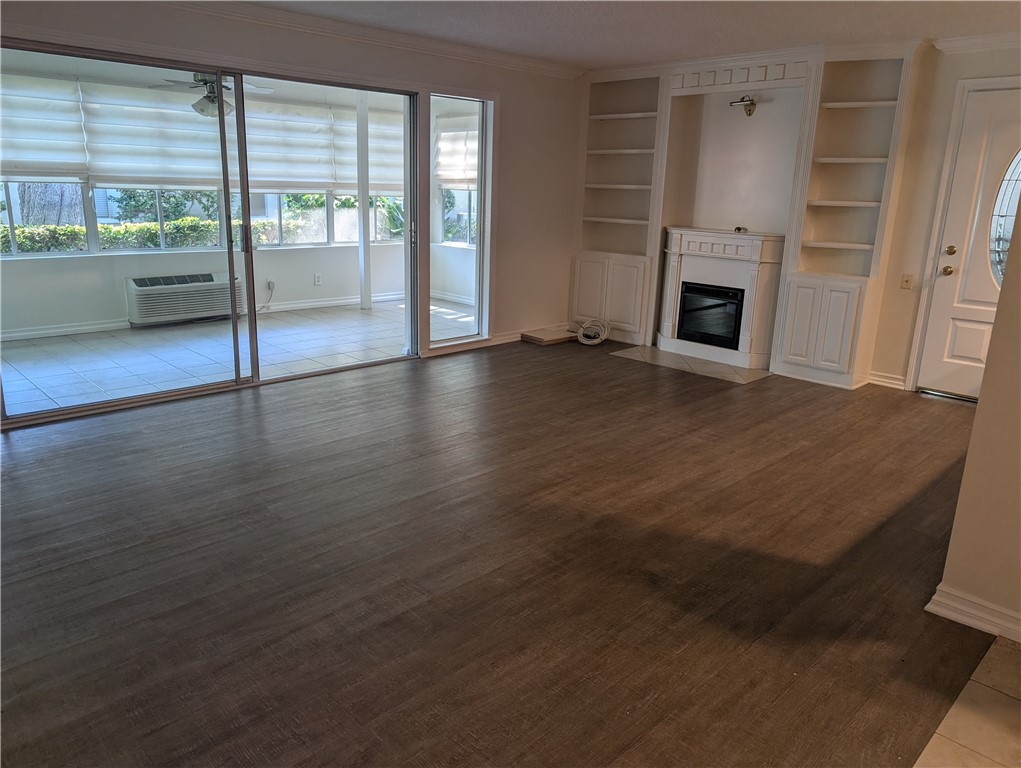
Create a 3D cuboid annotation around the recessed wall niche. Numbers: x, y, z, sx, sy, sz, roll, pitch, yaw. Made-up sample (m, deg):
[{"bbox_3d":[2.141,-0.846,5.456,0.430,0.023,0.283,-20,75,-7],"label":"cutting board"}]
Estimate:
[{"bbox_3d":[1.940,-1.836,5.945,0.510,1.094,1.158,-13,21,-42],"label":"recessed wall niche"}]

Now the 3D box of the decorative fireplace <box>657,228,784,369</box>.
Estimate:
[{"bbox_3d":[1.839,-0.773,6.165,0.440,1.085,1.145,-13,21,-42],"label":"decorative fireplace"}]

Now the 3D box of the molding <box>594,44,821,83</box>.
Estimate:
[{"bbox_3d":[1.481,-2.605,5.839,0.080,0.110,2.210,-13,21,-42],"label":"molding"}]

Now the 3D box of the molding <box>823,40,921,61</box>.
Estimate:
[{"bbox_3d":[2.448,-2.280,4.865,0.080,0.107,0.610,-13,21,-42],"label":"molding"}]

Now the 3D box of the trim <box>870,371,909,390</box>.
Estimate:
[{"bbox_3d":[2.880,-0.023,5.409,0.022,0.100,0.265,-13,21,-42],"label":"trim"}]

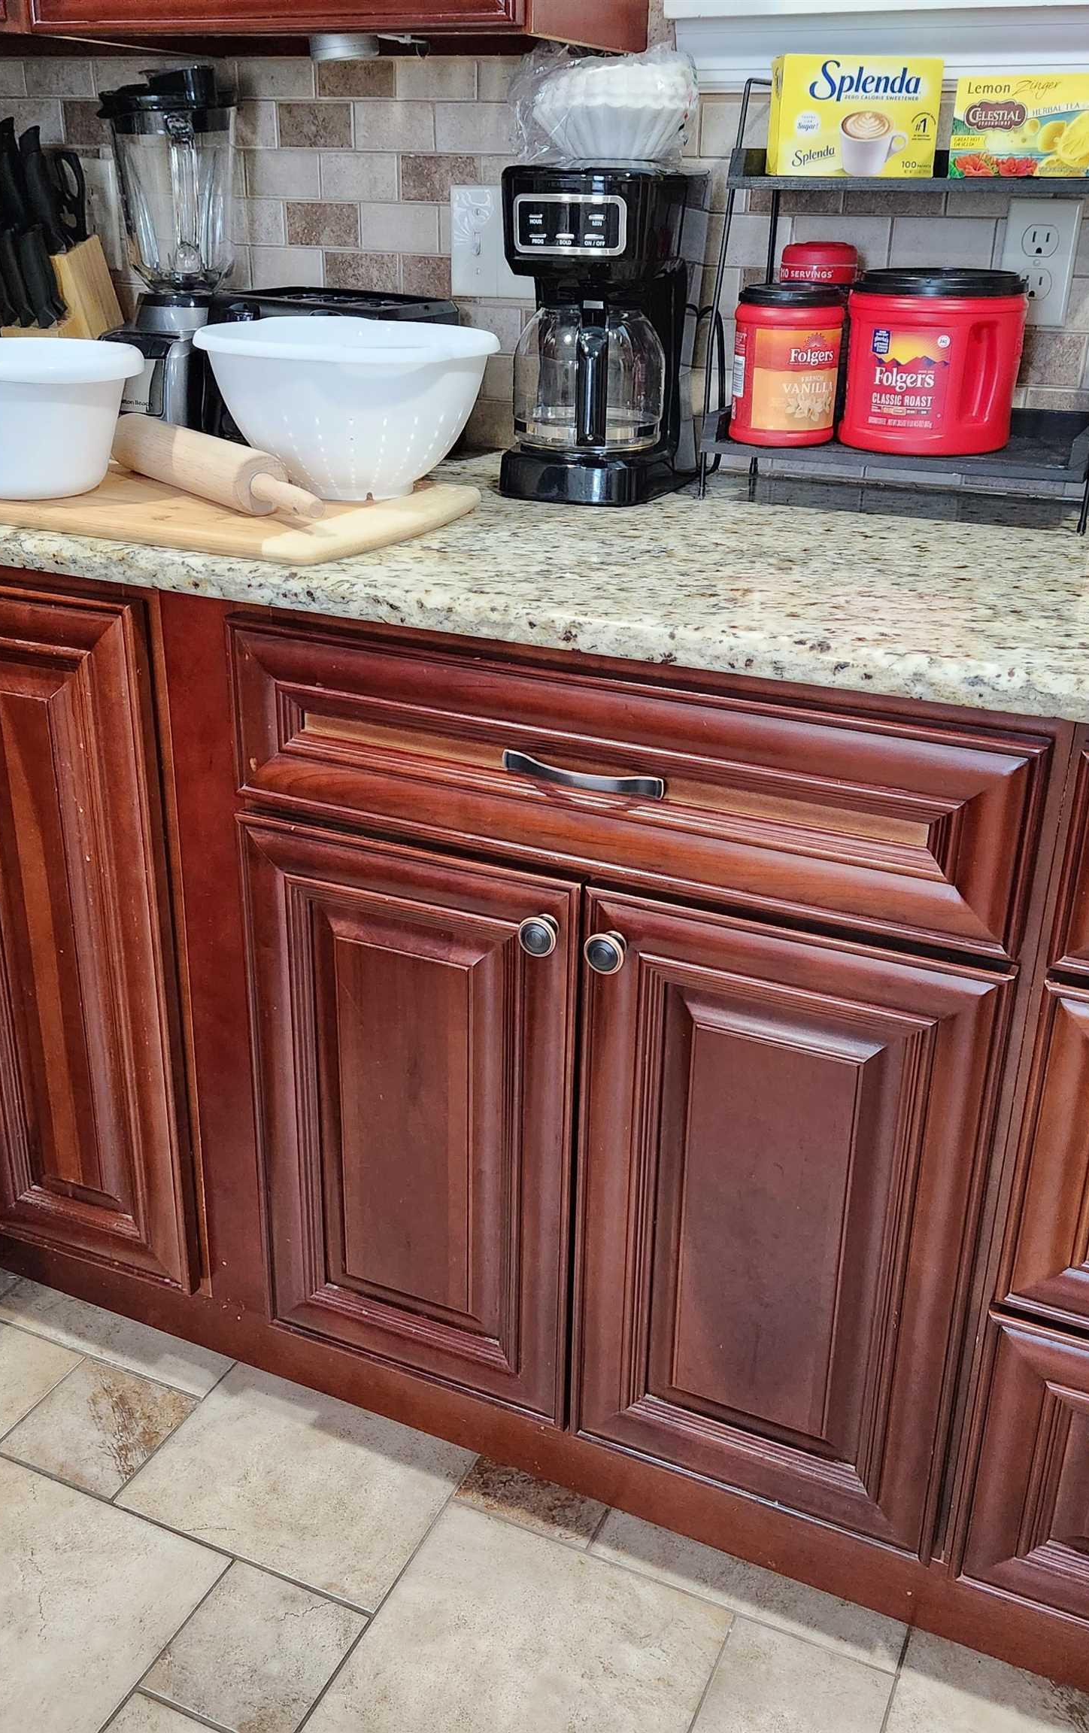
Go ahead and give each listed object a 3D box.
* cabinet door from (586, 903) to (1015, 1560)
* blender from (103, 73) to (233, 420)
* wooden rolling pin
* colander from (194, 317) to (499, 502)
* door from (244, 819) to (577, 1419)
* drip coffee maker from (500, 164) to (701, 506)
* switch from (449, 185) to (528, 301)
[{"bbox_3d":[0.185,0.301,1.278,0.332,0.561,0.022,12,25,23],"label":"cabinet door"},{"bbox_3d":[-0.426,-0.681,1.741,0.160,0.385,0.175,12,26,22],"label":"blender"},{"bbox_3d":[-0.319,-0.359,1.381,0.052,0.052,0.470,-16,29,-34],"label":"wooden rolling pin"},{"bbox_3d":[-0.178,-0.419,1.413,0.272,0.140,0.272,-6,25,-16],"label":"colander"},{"bbox_3d":[-0.119,0.239,1.408,0.330,0.561,0.022,12,25,23],"label":"door"},{"bbox_3d":[0.061,-0.534,1.535,0.170,0.297,0.235,5,24,10],"label":"drip coffee maker"},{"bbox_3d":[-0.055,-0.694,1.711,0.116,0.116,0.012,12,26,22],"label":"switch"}]

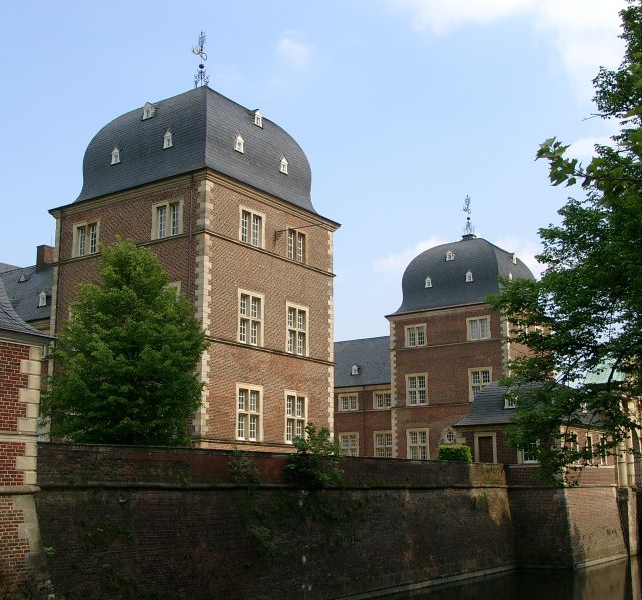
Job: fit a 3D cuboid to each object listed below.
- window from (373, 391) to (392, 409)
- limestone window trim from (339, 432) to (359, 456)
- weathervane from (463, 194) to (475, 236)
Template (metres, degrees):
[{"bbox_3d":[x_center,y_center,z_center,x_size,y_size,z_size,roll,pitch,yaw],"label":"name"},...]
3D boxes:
[{"bbox_3d":[5.817,9.183,80.763,2.250,1.630,0.250,-9,-15,34],"label":"window"},{"bbox_3d":[2.669,13.806,81.997,2.220,2.750,0.250,-9,-15,34],"label":"limestone window trim"},{"bbox_3d":[14.282,-8.094,83.677,1.000,4.100,0.900,3,-13,-17],"label":"weathervane"}]

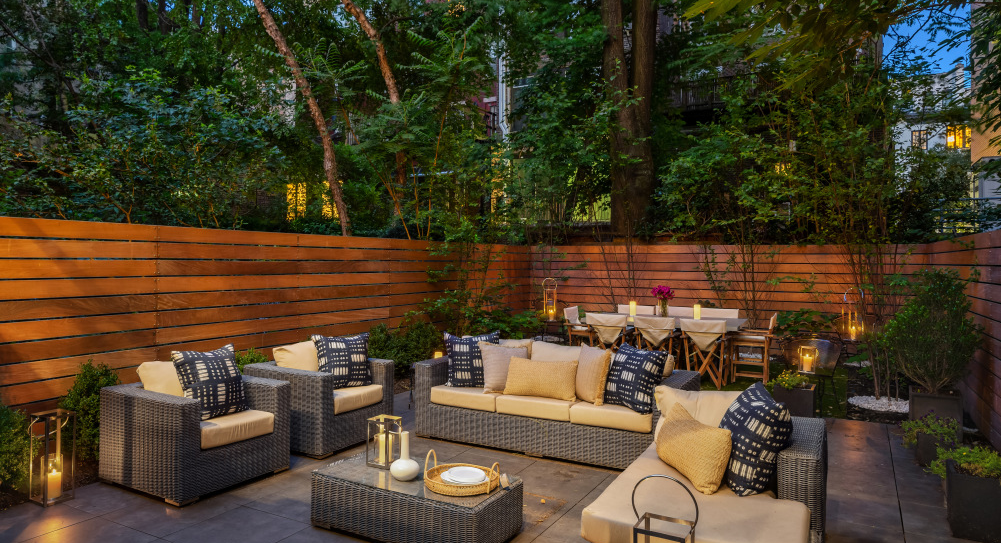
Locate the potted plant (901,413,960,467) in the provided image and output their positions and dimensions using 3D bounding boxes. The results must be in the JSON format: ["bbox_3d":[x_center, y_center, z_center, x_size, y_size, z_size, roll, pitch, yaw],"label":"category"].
[{"bbox_3d":[3.463,1.336,5.333,0.420,0.410,0.360,1,1,29],"label":"potted plant"}]

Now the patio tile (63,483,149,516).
[{"bbox_3d":[-2.596,1.504,4.480,0.615,0.025,0.572,1,1,29],"label":"patio tile"}]

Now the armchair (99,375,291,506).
[{"bbox_3d":[-2.247,1.178,4.960,0.924,0.669,0.915,2,2,30],"label":"armchair"}]

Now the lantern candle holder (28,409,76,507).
[{"bbox_3d":[-2.918,1.210,4.355,0.212,0.565,0.188,1,1,31],"label":"lantern candle holder"}]

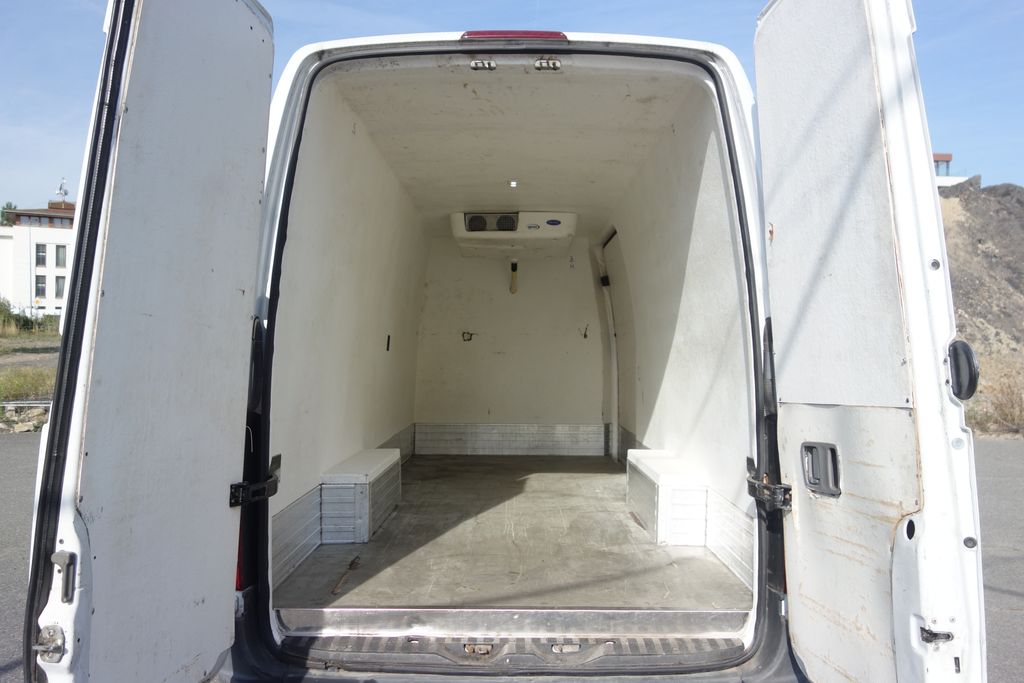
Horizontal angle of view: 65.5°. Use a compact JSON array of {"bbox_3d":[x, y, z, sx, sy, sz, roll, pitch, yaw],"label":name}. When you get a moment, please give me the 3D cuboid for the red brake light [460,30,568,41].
[{"bbox_3d":[0.007,-0.998,2.585,0.347,0.030,0.045,0,-1,0],"label":"red brake light"}]

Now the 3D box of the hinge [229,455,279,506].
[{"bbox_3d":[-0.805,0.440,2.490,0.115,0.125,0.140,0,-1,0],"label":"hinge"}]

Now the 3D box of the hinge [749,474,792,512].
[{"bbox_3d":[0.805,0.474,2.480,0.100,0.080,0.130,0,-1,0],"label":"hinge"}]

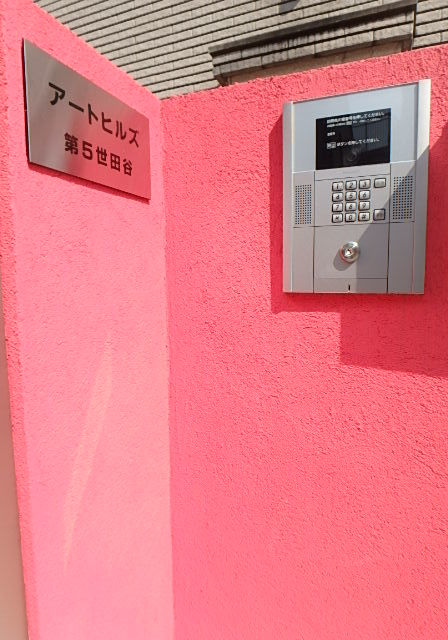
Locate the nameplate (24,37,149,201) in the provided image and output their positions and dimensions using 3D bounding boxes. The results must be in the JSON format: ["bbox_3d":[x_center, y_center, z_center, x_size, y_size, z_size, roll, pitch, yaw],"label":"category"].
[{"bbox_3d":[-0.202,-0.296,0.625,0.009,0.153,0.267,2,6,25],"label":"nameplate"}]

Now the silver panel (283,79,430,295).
[{"bbox_3d":[0.220,-0.214,0.670,0.233,0.335,0.030,1,5,19],"label":"silver panel"}]

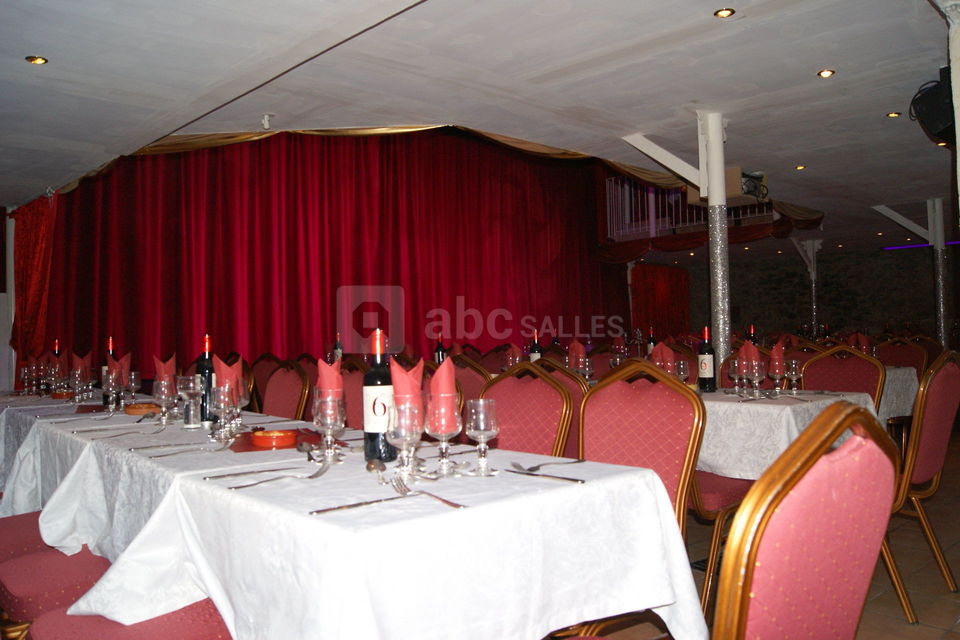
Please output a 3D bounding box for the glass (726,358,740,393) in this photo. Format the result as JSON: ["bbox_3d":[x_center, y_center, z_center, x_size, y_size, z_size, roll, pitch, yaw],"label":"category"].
[{"bbox_3d":[1.121,0.249,3.156,0.070,0.150,0.070,-1,-1,0],"label":"glass"}]

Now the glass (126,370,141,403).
[{"bbox_3d":[-1.512,0.304,3.146,0.068,0.148,0.068,-1,-1,0],"label":"glass"}]

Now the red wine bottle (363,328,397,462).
[{"bbox_3d":[-0.231,0.172,1.653,0.075,0.300,0.075,-1,-1,-1],"label":"red wine bottle"}]

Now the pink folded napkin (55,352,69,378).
[{"bbox_3d":[-2.180,0.238,3.737,0.060,0.155,0.085,0,-1,-42],"label":"pink folded napkin"}]

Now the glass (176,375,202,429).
[{"bbox_3d":[-0.938,0.267,2.342,0.093,0.163,0.093,-1,-1,0],"label":"glass"}]

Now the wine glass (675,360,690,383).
[{"bbox_3d":[0.905,0.261,3.216,0.068,0.148,0.068,-1,-1,0],"label":"wine glass"}]

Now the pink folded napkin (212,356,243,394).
[{"bbox_3d":[-0.750,0.180,2.147,0.065,0.157,0.088,0,-1,-42],"label":"pink folded napkin"}]

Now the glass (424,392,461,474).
[{"bbox_3d":[-0.073,0.232,1.460,0.076,0.159,0.076,-1,-1,0],"label":"glass"}]

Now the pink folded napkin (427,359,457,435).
[{"bbox_3d":[-0.074,0.152,1.460,0.056,0.157,0.062,-1,-1,0],"label":"pink folded napkin"}]

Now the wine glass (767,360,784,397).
[{"bbox_3d":[1.288,0.246,3.115,0.076,0.159,0.076,-1,-1,0],"label":"wine glass"}]

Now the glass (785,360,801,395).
[{"bbox_3d":[1.328,0.243,3.046,0.070,0.150,0.070,-1,-1,0],"label":"glass"}]

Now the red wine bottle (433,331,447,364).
[{"bbox_3d":[-0.259,0.235,4.750,0.075,0.300,0.075,-1,-1,0],"label":"red wine bottle"}]

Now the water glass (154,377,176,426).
[{"bbox_3d":[-1.072,0.279,2.442,0.068,0.148,0.068,-1,-1,0],"label":"water glass"}]

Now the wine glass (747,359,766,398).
[{"bbox_3d":[1.138,0.243,2.956,0.073,0.154,0.073,-1,-1,0],"label":"wine glass"}]

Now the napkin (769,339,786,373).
[{"bbox_3d":[1.270,0.156,3.067,0.060,0.155,0.068,0,-1,-42],"label":"napkin"}]

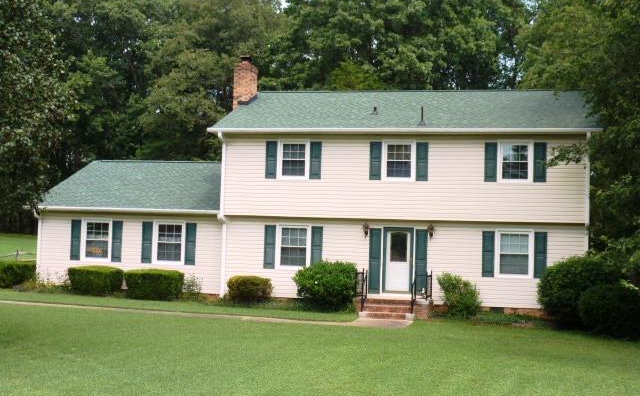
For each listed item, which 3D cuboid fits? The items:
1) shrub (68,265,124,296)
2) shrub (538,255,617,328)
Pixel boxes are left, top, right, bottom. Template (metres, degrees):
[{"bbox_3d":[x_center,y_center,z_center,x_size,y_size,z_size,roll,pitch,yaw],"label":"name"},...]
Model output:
[{"bbox_3d":[-7.422,2.728,30.057,1.717,1.040,1.161,1,-2,13],"label":"shrub"},{"bbox_3d":[7.432,2.670,26.181,2.222,2.071,2.121,1,-2,13],"label":"shrub"}]

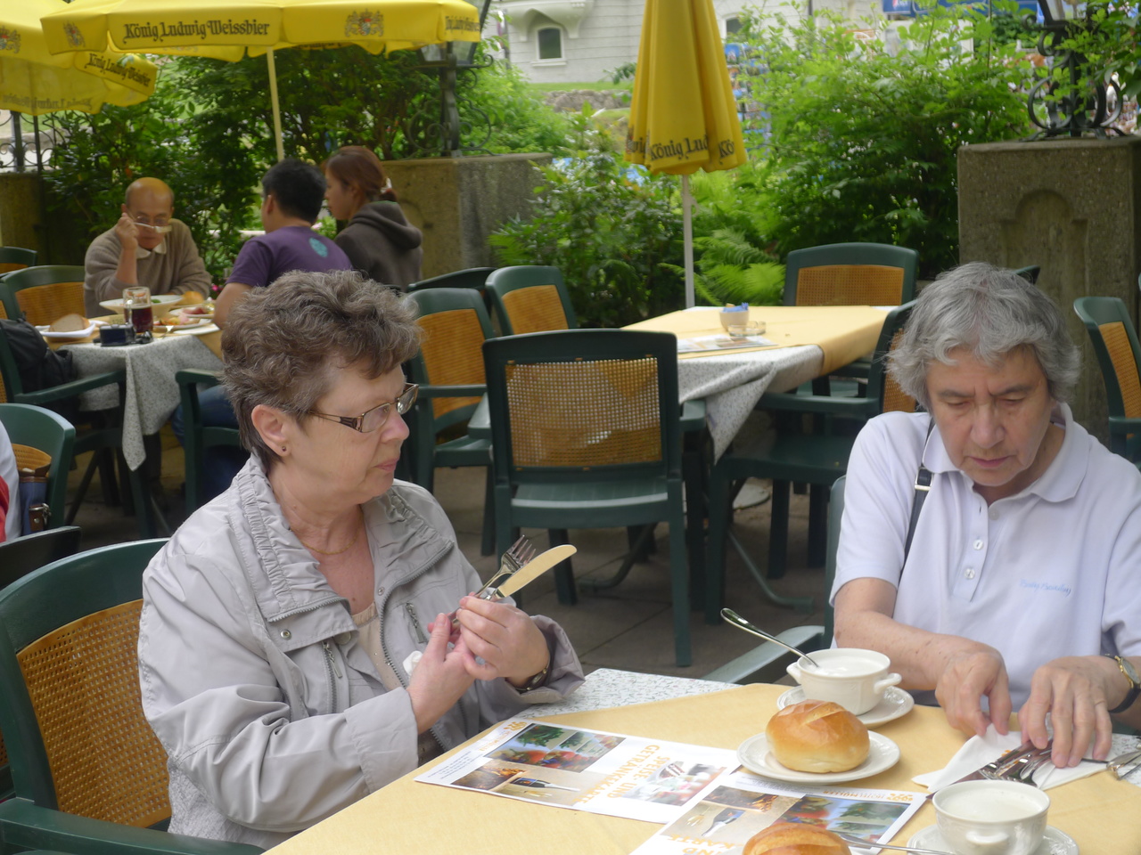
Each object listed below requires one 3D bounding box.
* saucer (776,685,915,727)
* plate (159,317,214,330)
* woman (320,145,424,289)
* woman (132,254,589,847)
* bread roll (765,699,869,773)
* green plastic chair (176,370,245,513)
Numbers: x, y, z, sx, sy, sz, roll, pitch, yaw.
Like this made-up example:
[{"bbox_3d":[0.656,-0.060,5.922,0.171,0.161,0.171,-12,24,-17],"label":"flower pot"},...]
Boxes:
[{"bbox_3d":[0.316,0.325,2.267,0.156,0.022,0.156,-4,11,1],"label":"saucer"},{"bbox_3d":[-1.222,-0.315,6.048,0.250,0.030,0.250,-4,11,0],"label":"plate"},{"bbox_3d":[-0.913,-0.284,6.730,0.720,1.260,0.480,2,11,25],"label":"woman"},{"bbox_3d":[-0.119,0.467,2.166,0.740,1.255,0.570,4,12,33],"label":"woman"},{"bbox_3d":[0.254,0.315,2.042,0.106,0.066,0.101,0,10,11],"label":"bread roll"},{"bbox_3d":[-0.764,0.036,5.832,0.580,0.860,0.580,7,15,43],"label":"green plastic chair"}]

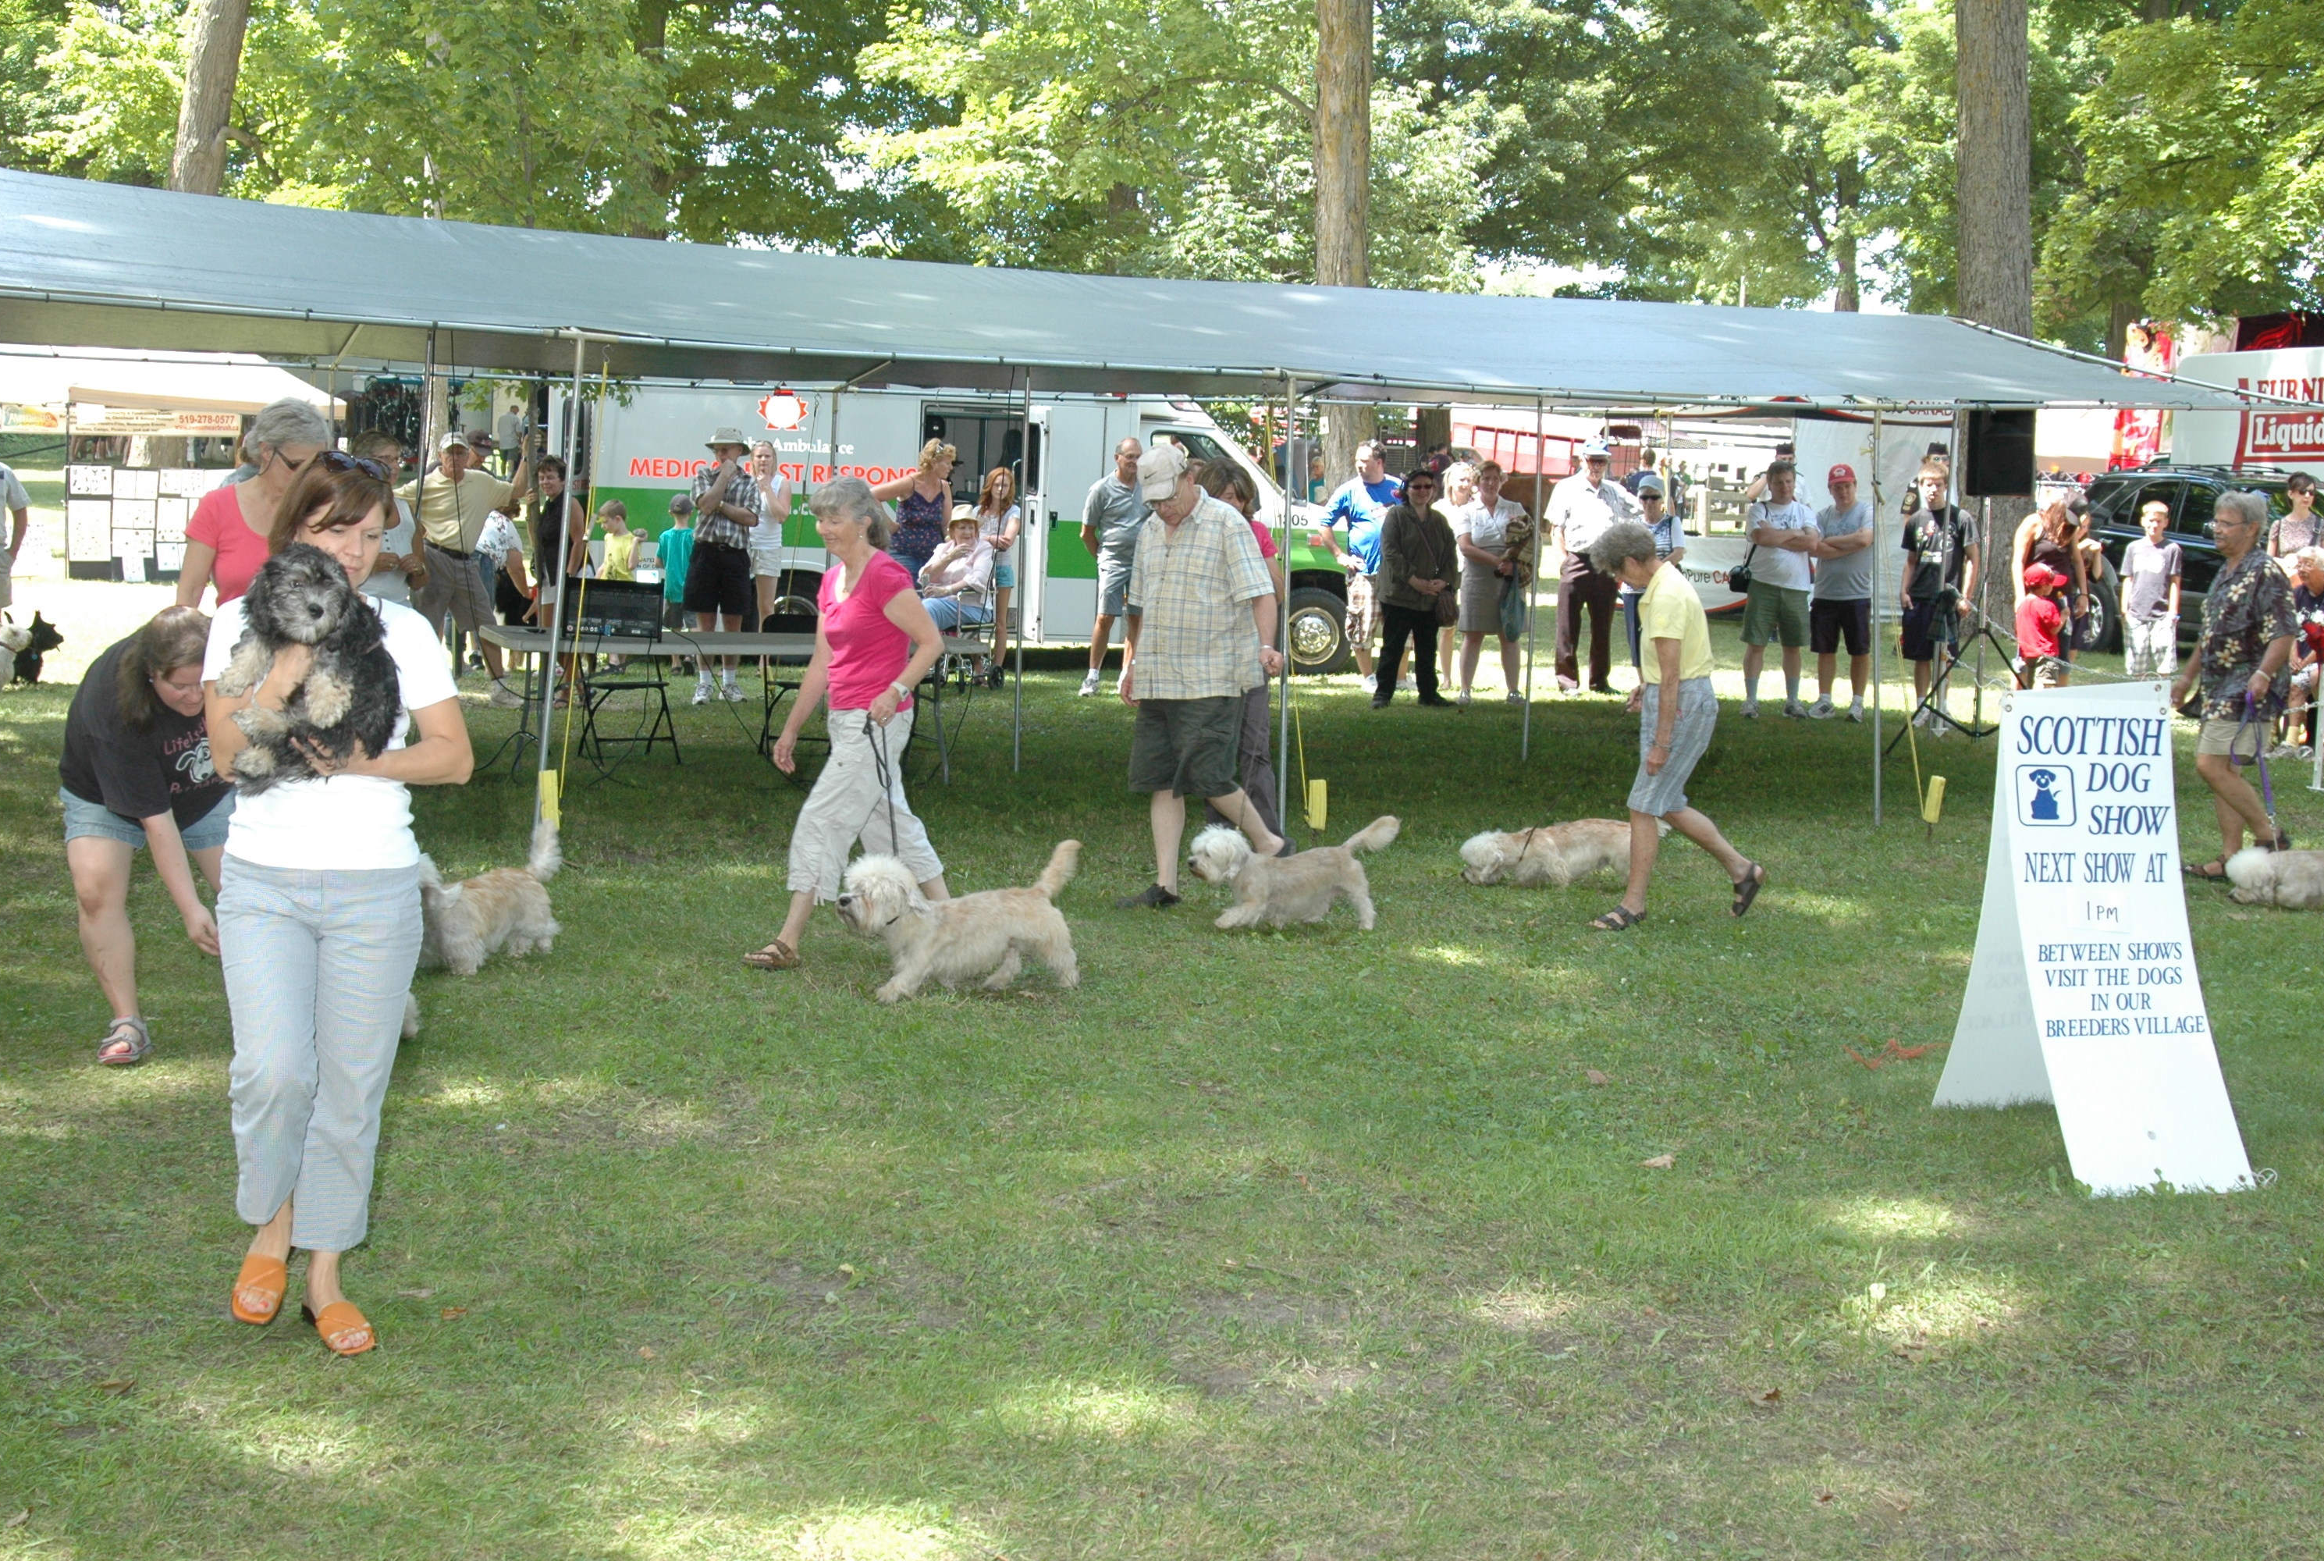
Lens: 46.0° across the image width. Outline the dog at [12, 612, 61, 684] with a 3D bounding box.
[{"bbox_3d":[-7.243,-0.856,17.572,0.220,0.460,0.500,-4,9,-37],"label":"dog"}]

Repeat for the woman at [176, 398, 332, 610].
[{"bbox_3d":[-2.951,-0.362,9.005,0.520,1.770,0.400,-4,9,-38],"label":"woman"}]

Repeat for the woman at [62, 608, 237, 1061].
[{"bbox_3d":[-2.715,0.135,7.476,0.620,1.200,0.760,-4,9,-38],"label":"woman"}]

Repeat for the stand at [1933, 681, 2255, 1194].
[{"bbox_3d":[2.363,0.362,6.895,0.460,1.150,0.850,0,7,-10],"label":"stand"}]

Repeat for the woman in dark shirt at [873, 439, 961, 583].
[{"bbox_3d":[-1.776,-1.582,19.601,0.600,1.710,0.420,-4,8,-35],"label":"woman in dark shirt"}]

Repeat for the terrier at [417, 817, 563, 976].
[{"bbox_3d":[-2.215,0.391,8.844,0.260,0.440,0.700,5,8,27],"label":"terrier"}]

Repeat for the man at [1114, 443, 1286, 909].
[{"bbox_3d":[0.175,-0.423,10.546,0.620,1.700,0.800,6,8,30],"label":"man"}]

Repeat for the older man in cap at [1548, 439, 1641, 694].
[{"bbox_3d":[3.195,-1.580,20.093,0.600,1.820,0.360,1,7,0],"label":"older man in cap"}]

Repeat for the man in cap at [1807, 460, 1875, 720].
[{"bbox_3d":[4.736,-1.329,18.997,0.480,1.750,0.380,4,7,19],"label":"man in cap"}]

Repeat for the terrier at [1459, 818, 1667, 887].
[{"bbox_3d":[1.616,0.297,10.999,0.790,0.280,0.230,0,7,-9],"label":"terrier"}]

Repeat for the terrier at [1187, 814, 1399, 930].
[{"bbox_3d":[0.482,0.339,9.936,0.750,0.400,0.220,1,7,-6],"label":"terrier"}]

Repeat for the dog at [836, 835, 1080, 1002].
[{"bbox_3d":[-0.628,0.426,8.531,0.700,0.470,0.260,-2,8,-25],"label":"dog"}]

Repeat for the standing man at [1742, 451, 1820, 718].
[{"bbox_3d":[4.303,-1.341,18.947,0.550,1.750,0.400,3,7,13],"label":"standing man"}]

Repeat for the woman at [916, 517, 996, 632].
[{"bbox_3d":[-1.421,-1.295,18.819,0.780,1.200,0.540,-5,9,-41],"label":"woman"}]

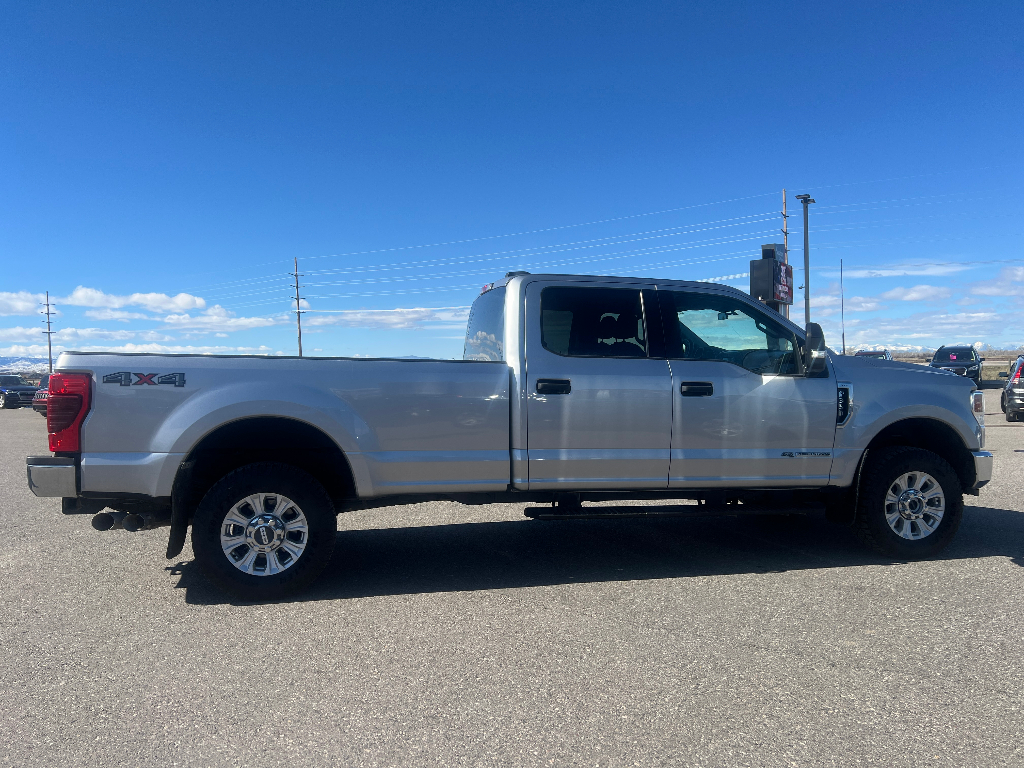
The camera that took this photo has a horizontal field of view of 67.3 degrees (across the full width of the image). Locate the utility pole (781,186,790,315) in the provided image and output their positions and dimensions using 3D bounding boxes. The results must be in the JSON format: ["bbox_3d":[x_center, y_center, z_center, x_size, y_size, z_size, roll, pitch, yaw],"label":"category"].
[{"bbox_3d":[30.032,-11.316,84.403,0.400,20.167,2.600,0,2,34],"label":"utility pole"}]

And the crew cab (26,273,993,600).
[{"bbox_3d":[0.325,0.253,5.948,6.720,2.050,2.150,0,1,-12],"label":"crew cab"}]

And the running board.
[{"bbox_3d":[1.114,0.846,5.139,2.090,0.065,0.160,1,1,-12],"label":"running board"}]

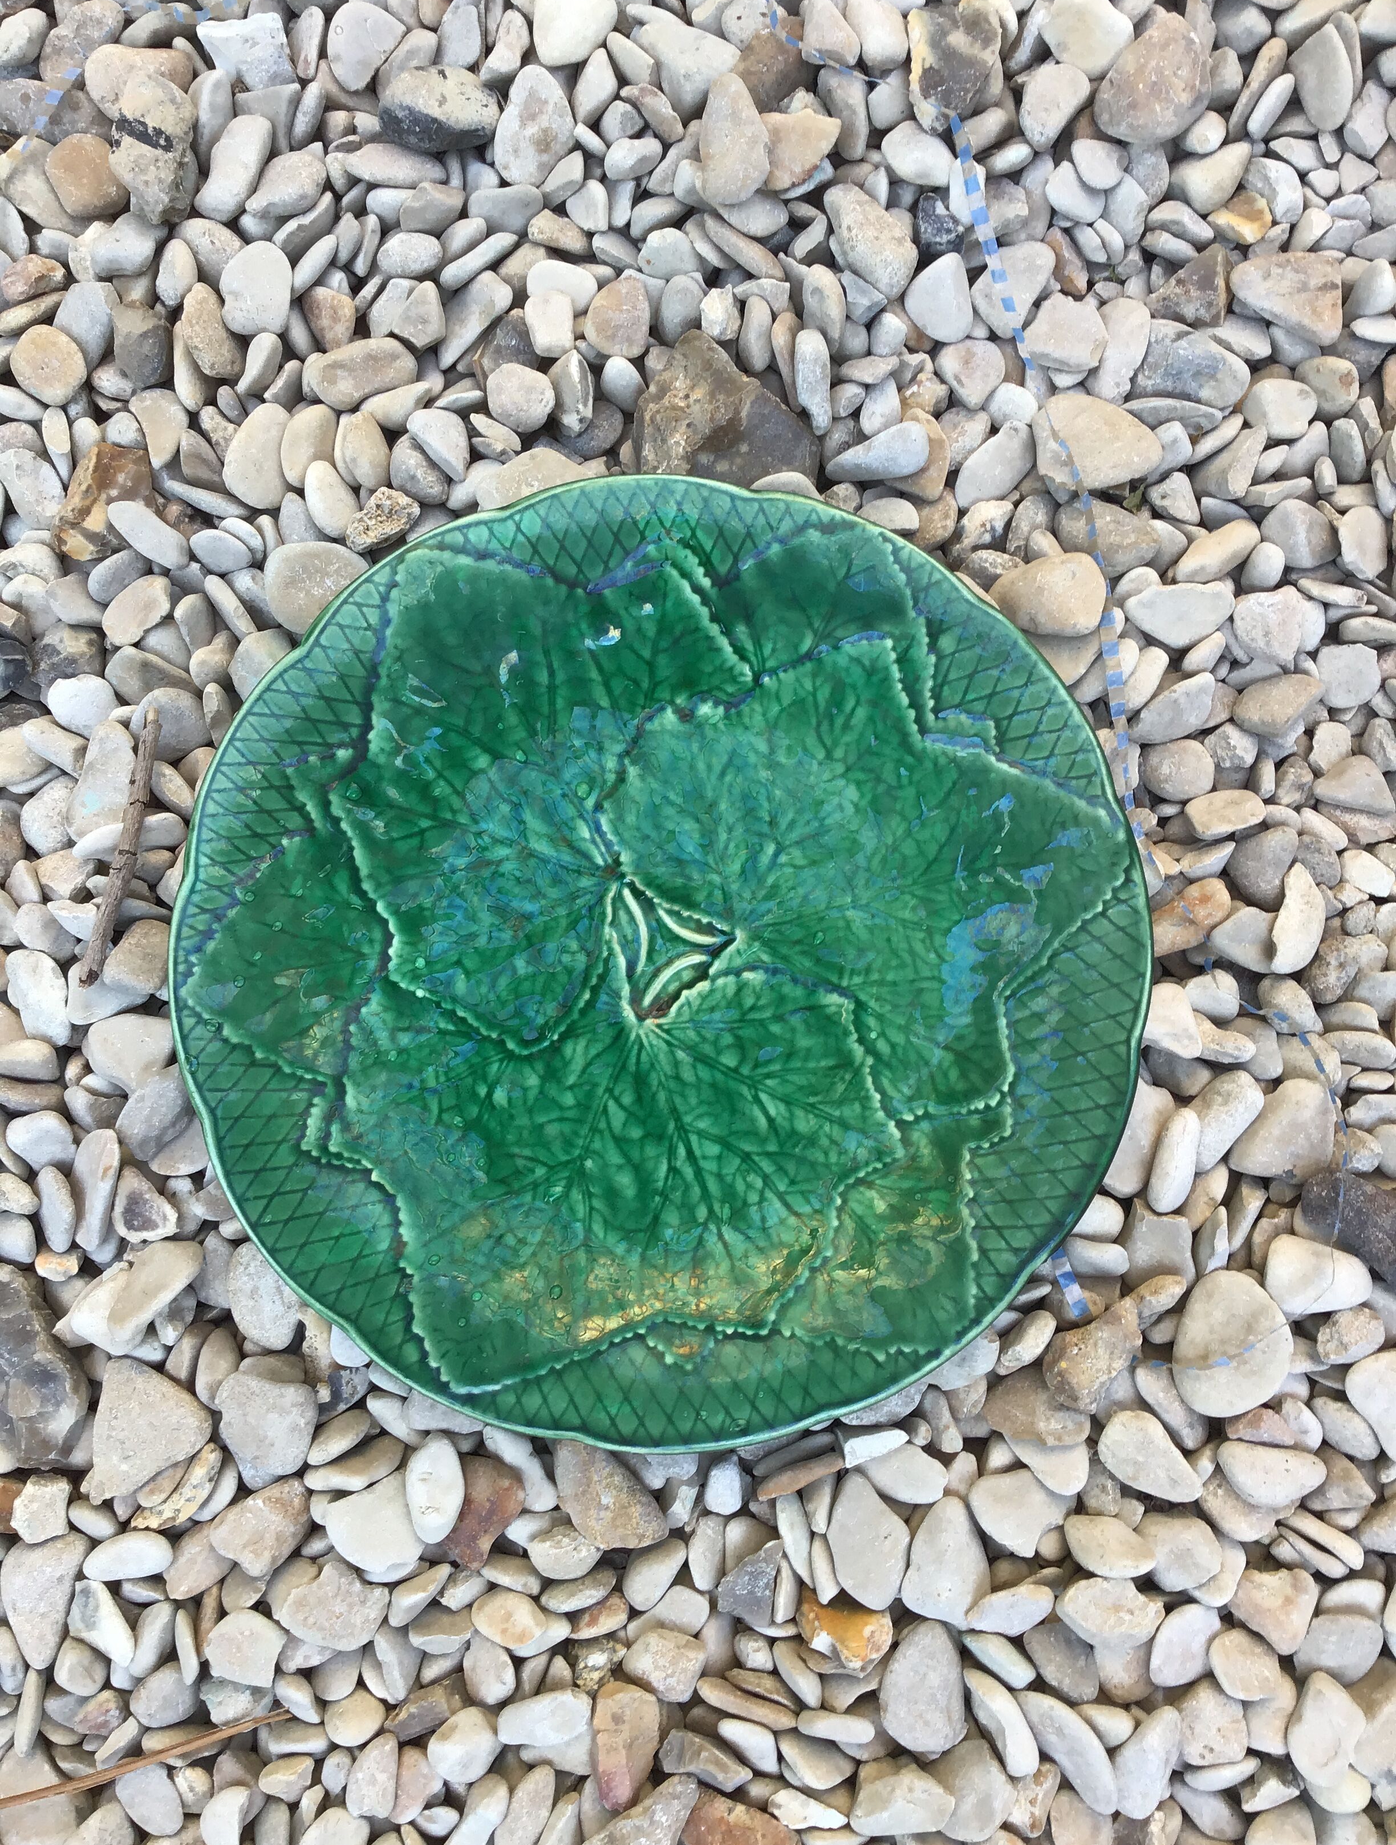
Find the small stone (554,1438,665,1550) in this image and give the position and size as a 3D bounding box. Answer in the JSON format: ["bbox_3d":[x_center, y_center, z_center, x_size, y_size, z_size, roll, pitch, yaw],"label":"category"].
[{"bbox_3d":[-0.022,0.137,0.410,0.022,0.017,0.037,-38,86,-3],"label":"small stone"}]

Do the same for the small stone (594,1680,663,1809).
[{"bbox_3d":[-0.017,0.182,0.370,0.015,0.015,0.026,8,82,0],"label":"small stone"}]

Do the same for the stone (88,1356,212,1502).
[{"bbox_3d":[-0.123,0.115,0.374,0.025,0.014,0.031,7,82,0],"label":"stone"}]

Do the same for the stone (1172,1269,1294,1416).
[{"bbox_3d":[0.131,0.103,0.410,0.029,0.014,0.035,7,85,1],"label":"stone"}]

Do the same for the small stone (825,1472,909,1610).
[{"bbox_3d":[0.041,0.151,0.406,0.019,0.012,0.034,-18,85,-2],"label":"small stone"}]

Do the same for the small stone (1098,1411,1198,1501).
[{"bbox_3d":[0.102,0.122,0.378,0.014,0.011,0.025,-39,85,-6],"label":"small stone"}]

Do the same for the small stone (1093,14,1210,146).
[{"bbox_3d":[0.117,-0.213,0.423,0.023,0.019,0.033,29,83,3],"label":"small stone"}]

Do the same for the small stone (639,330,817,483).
[{"bbox_3d":[0.008,-0.131,0.434,0.048,0.026,0.041,30,85,3],"label":"small stone"}]

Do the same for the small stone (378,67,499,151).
[{"bbox_3d":[-0.068,-0.215,0.442,0.033,0.018,0.020,8,85,1],"label":"small stone"}]

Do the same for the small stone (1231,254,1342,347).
[{"bbox_3d":[0.147,-0.156,0.416,0.027,0.015,0.023,5,82,0],"label":"small stone"}]

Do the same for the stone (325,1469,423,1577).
[{"bbox_3d":[-0.070,0.136,0.375,0.023,0.011,0.020,-23,84,-4],"label":"stone"}]

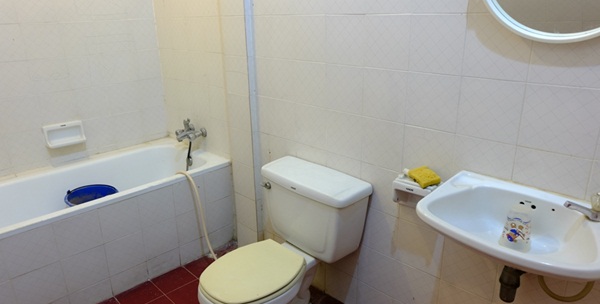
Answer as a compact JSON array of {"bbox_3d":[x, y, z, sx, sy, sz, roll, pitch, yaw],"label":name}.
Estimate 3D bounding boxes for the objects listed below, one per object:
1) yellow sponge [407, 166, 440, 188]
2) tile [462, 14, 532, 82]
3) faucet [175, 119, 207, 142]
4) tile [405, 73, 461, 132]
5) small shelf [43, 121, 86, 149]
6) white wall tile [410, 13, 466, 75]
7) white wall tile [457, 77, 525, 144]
[{"bbox_3d":[0.459,0.096,1.471,0.077,0.023,0.087,-13,36,-21],"label":"yellow sponge"},{"bbox_3d":[0.612,-0.328,1.239,0.200,0.200,0.010,16,25,42],"label":"tile"},{"bbox_3d":[-0.739,-0.148,2.611,0.220,0.140,0.140,16,25,42],"label":"faucet"},{"bbox_3d":[0.474,-0.180,1.437,0.200,0.200,0.010,16,25,42],"label":"tile"},{"bbox_3d":[-1.435,-0.107,2.458,0.072,0.125,0.205,16,25,42],"label":"small shelf"},{"bbox_3d":[0.470,-0.369,1.374,0.200,0.200,0.010,16,25,42],"label":"white wall tile"},{"bbox_3d":[0.617,-0.138,1.303,0.200,0.200,0.010,16,25,42],"label":"white wall tile"}]

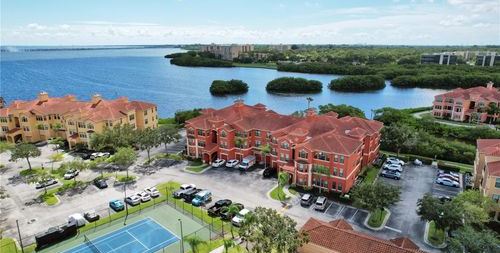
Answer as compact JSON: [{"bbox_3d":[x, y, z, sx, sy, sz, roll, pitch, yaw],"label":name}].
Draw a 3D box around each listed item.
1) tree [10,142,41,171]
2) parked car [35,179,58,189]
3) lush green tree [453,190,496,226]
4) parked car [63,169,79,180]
[{"bbox_3d":[-61.468,8.305,84.045,7.400,7.700,7.400,0,15,0],"label":"tree"},{"bbox_3d":[-49.523,14.038,74.587,4.800,1.500,1.850,-14,20,-43],"label":"parked car"},{"bbox_3d":[41.363,15.972,56.301,7.600,7.700,7.400,0,15,0],"label":"lush green tree"},{"bbox_3d":[-47.266,12.375,81.657,1.830,1.500,4.500,3,15,12],"label":"parked car"}]

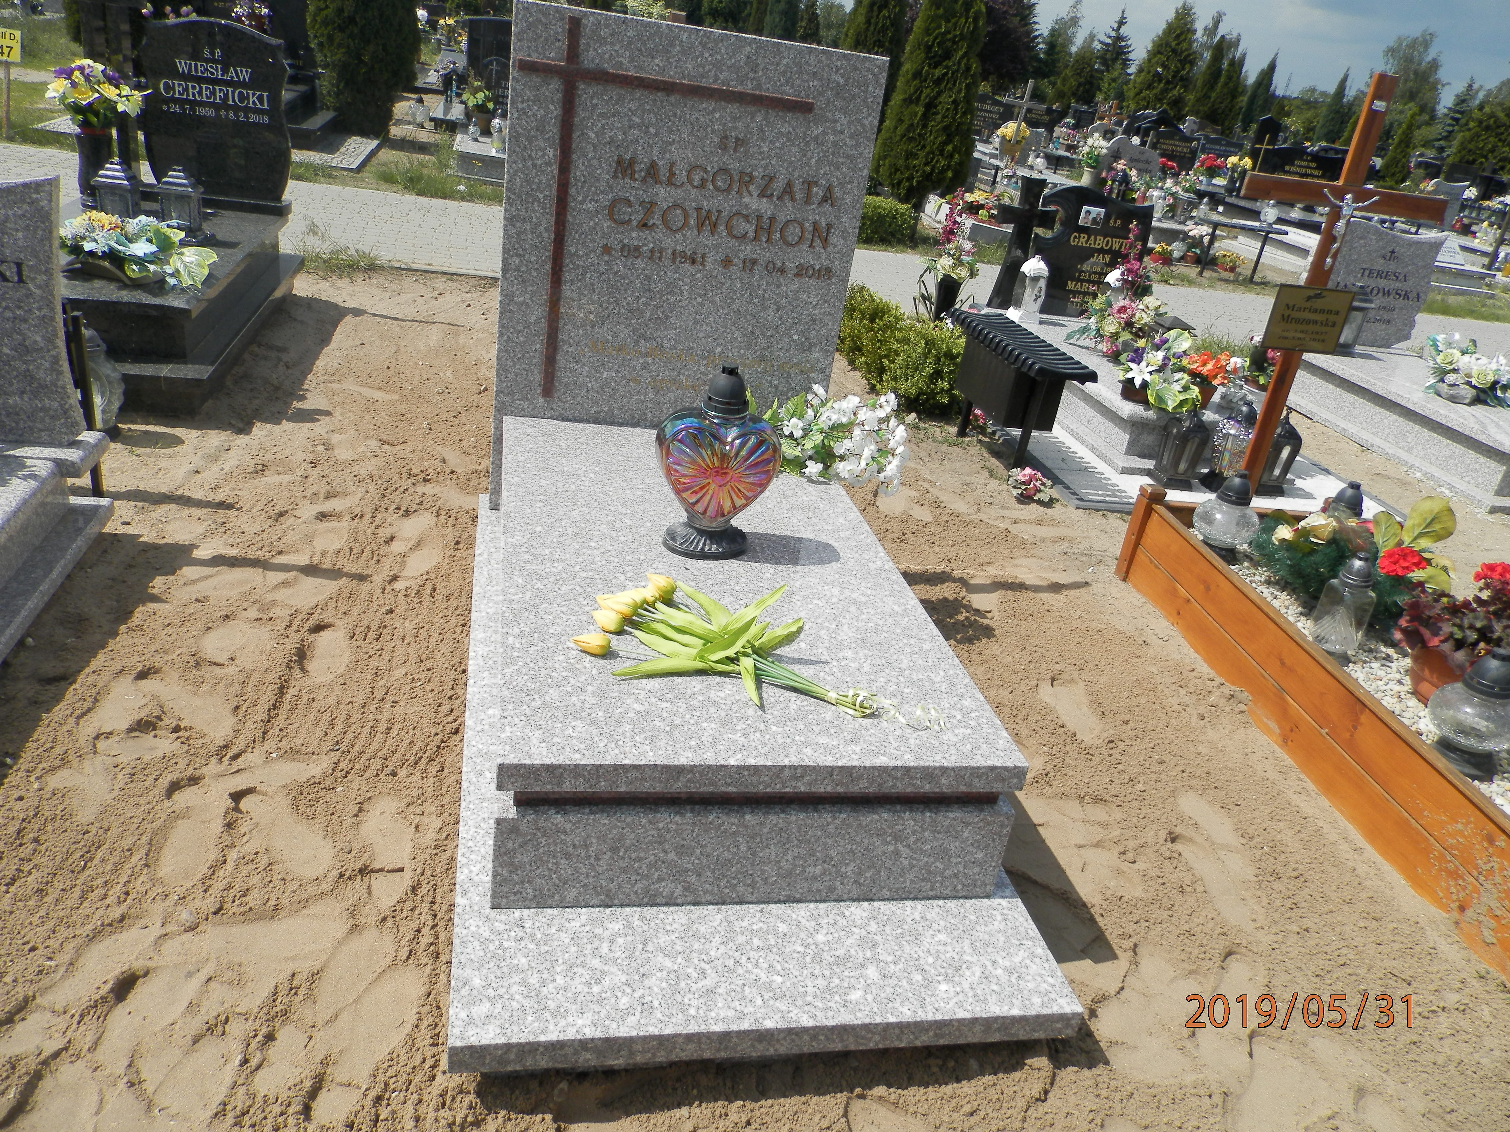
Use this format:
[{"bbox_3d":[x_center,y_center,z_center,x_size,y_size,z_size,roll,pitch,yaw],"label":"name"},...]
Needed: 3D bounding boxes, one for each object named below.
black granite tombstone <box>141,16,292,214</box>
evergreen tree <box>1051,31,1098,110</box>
[{"bbox_3d":[-2.393,-2.033,4.855,0.620,0.735,0.080,3,26,-14],"label":"black granite tombstone"},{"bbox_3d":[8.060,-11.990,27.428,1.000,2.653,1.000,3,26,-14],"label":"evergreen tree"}]

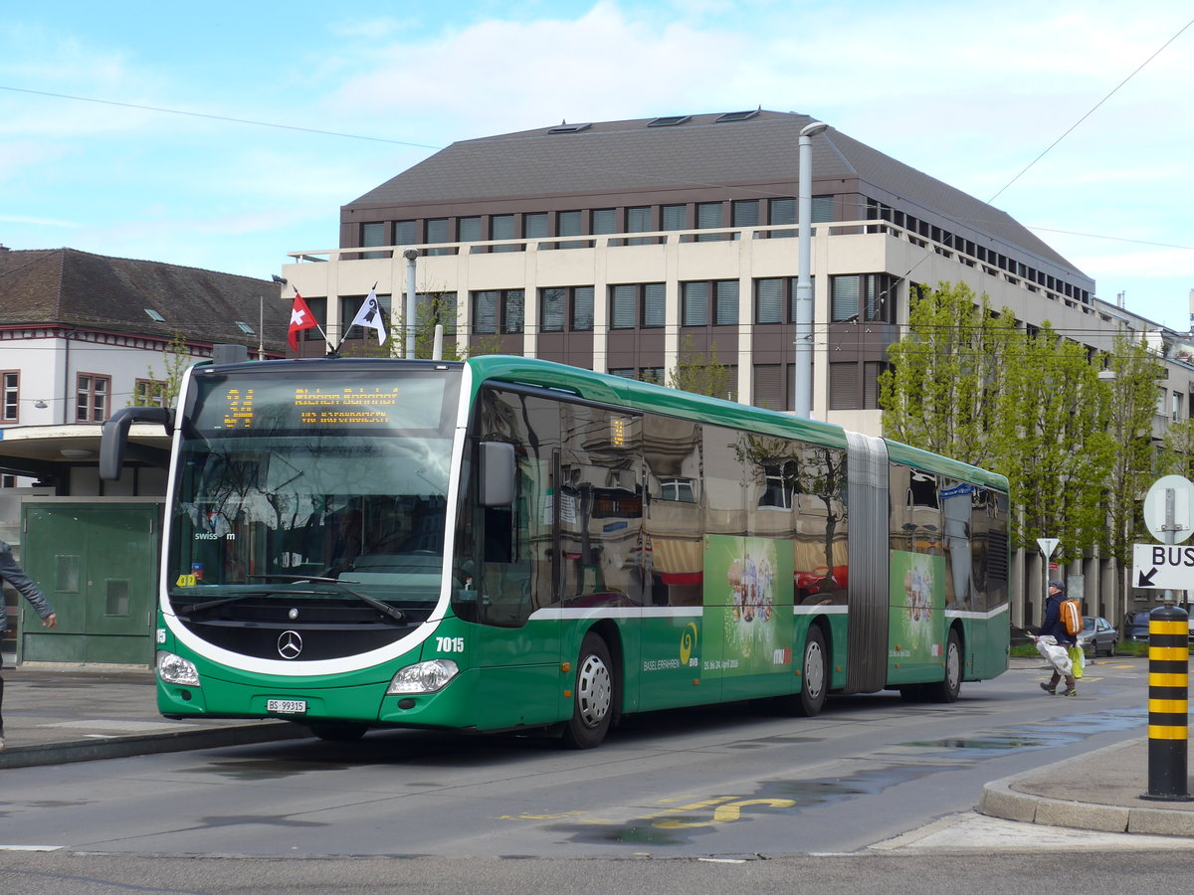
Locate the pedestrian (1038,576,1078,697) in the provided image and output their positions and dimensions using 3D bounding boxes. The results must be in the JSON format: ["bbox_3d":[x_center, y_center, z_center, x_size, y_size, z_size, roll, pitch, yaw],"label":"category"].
[{"bbox_3d":[6.732,2.789,37.300,0.520,1.690,0.540,-2,-4,42],"label":"pedestrian"}]

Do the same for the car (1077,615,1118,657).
[{"bbox_3d":[16.812,6.581,88.911,1.700,1.420,4.300,-1,-4,26],"label":"car"}]

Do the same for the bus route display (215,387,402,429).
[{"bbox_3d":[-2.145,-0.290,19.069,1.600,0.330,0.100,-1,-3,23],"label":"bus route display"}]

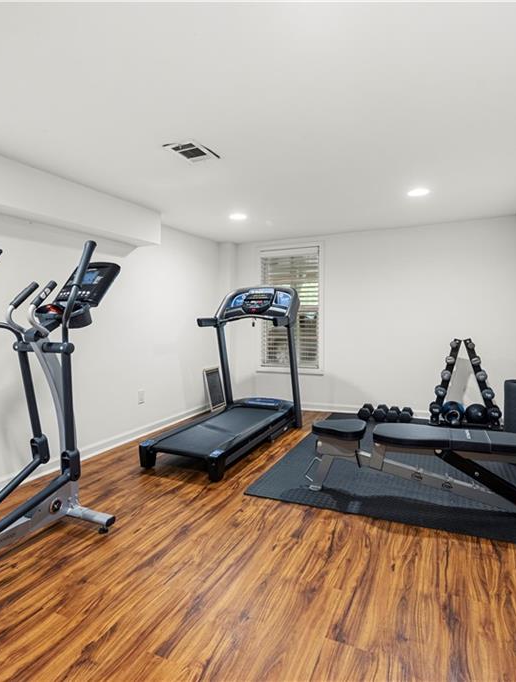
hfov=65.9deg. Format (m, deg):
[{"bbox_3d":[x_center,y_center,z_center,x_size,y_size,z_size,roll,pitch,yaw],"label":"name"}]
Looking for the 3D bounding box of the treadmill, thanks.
[{"bbox_3d":[-0.222,0.199,3.629,0.893,1.443,1.754,1,3,25],"label":"treadmill"}]

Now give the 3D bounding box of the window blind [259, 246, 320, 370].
[{"bbox_3d":[0.383,-0.398,4.881,0.769,1.443,0.056,1,3,25],"label":"window blind"}]

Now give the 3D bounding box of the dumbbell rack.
[{"bbox_3d":[2.108,0.419,4.040,0.616,0.886,0.278,1,3,25],"label":"dumbbell rack"}]

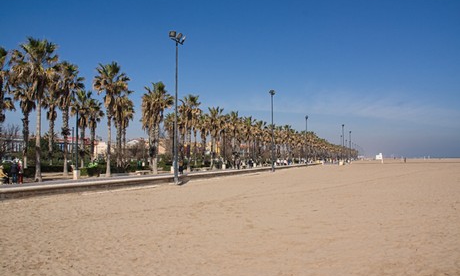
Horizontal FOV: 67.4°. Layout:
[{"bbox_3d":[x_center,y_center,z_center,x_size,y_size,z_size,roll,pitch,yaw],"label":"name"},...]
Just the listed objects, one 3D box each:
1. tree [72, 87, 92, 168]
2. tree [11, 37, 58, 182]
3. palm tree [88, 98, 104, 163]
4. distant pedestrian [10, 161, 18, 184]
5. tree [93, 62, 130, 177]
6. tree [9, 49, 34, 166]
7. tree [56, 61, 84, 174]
[{"bbox_3d":[-18.999,-0.945,44.709,2.900,10.666,2.900,-1,-4,24],"label":"tree"},{"bbox_3d":[-15.213,-2.318,27.334,3.700,11.520,3.700,-2,-4,25],"label":"tree"},{"bbox_3d":[-20.774,-0.730,53.324,2.600,11.170,2.600,-2,-4,25],"label":"palm tree"},{"bbox_3d":[-14.803,2.341,23.748,0.520,1.676,0.380,-1,-4,24],"label":"distant pedestrian"},{"bbox_3d":[-11.666,-1.906,33.931,3.600,11.410,3.600,-2,-4,25],"label":"tree"},{"bbox_3d":[-22.454,-2.823,37.694,3.100,13.603,3.100,-1,-4,24],"label":"tree"},{"bbox_3d":[-16.204,-2.000,35.138,2.900,11.663,2.900,-1,-4,24],"label":"tree"}]

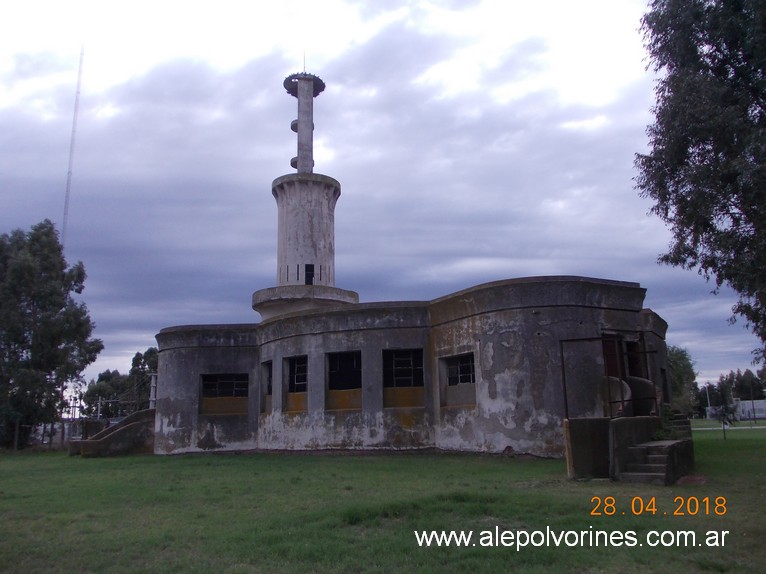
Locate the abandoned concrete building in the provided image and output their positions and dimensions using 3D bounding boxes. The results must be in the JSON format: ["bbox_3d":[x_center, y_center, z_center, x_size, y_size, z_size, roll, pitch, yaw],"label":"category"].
[{"bbox_3d":[1.661,-2.755,36.131,24.800,23.300,15.600,-8,-14,29],"label":"abandoned concrete building"}]

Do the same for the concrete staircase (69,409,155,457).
[{"bbox_3d":[-14.114,7.697,32.777,3.800,2.250,2.000,9,-16,-40],"label":"concrete staircase"}]

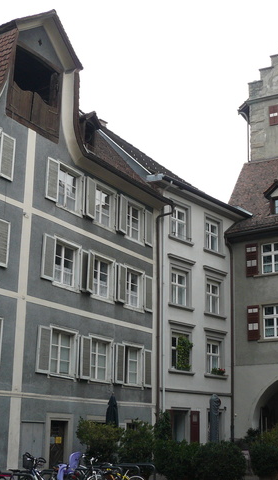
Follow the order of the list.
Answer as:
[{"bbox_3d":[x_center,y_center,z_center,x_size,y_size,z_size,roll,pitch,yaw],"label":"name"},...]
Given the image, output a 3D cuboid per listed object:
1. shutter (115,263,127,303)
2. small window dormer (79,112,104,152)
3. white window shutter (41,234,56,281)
[{"bbox_3d":[-0.602,1.660,25.207,0.050,1.408,0.539,-9,-19,31],"label":"shutter"},{"bbox_3d":[-2.140,-3.962,24.908,1.200,1.650,0.900,-10,-20,31],"label":"small window dormer"},{"bbox_3d":[-2.875,0.576,21.222,0.050,1.422,0.578,-10,-20,31],"label":"white window shutter"}]

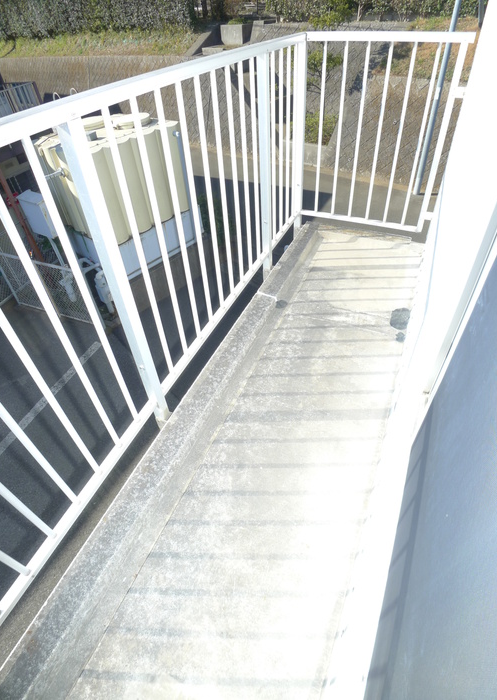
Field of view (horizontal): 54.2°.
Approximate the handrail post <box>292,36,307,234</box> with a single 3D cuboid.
[{"bbox_3d":[0.309,-1.226,2.925,0.048,1.090,0.048,11,40,17],"label":"handrail post"}]

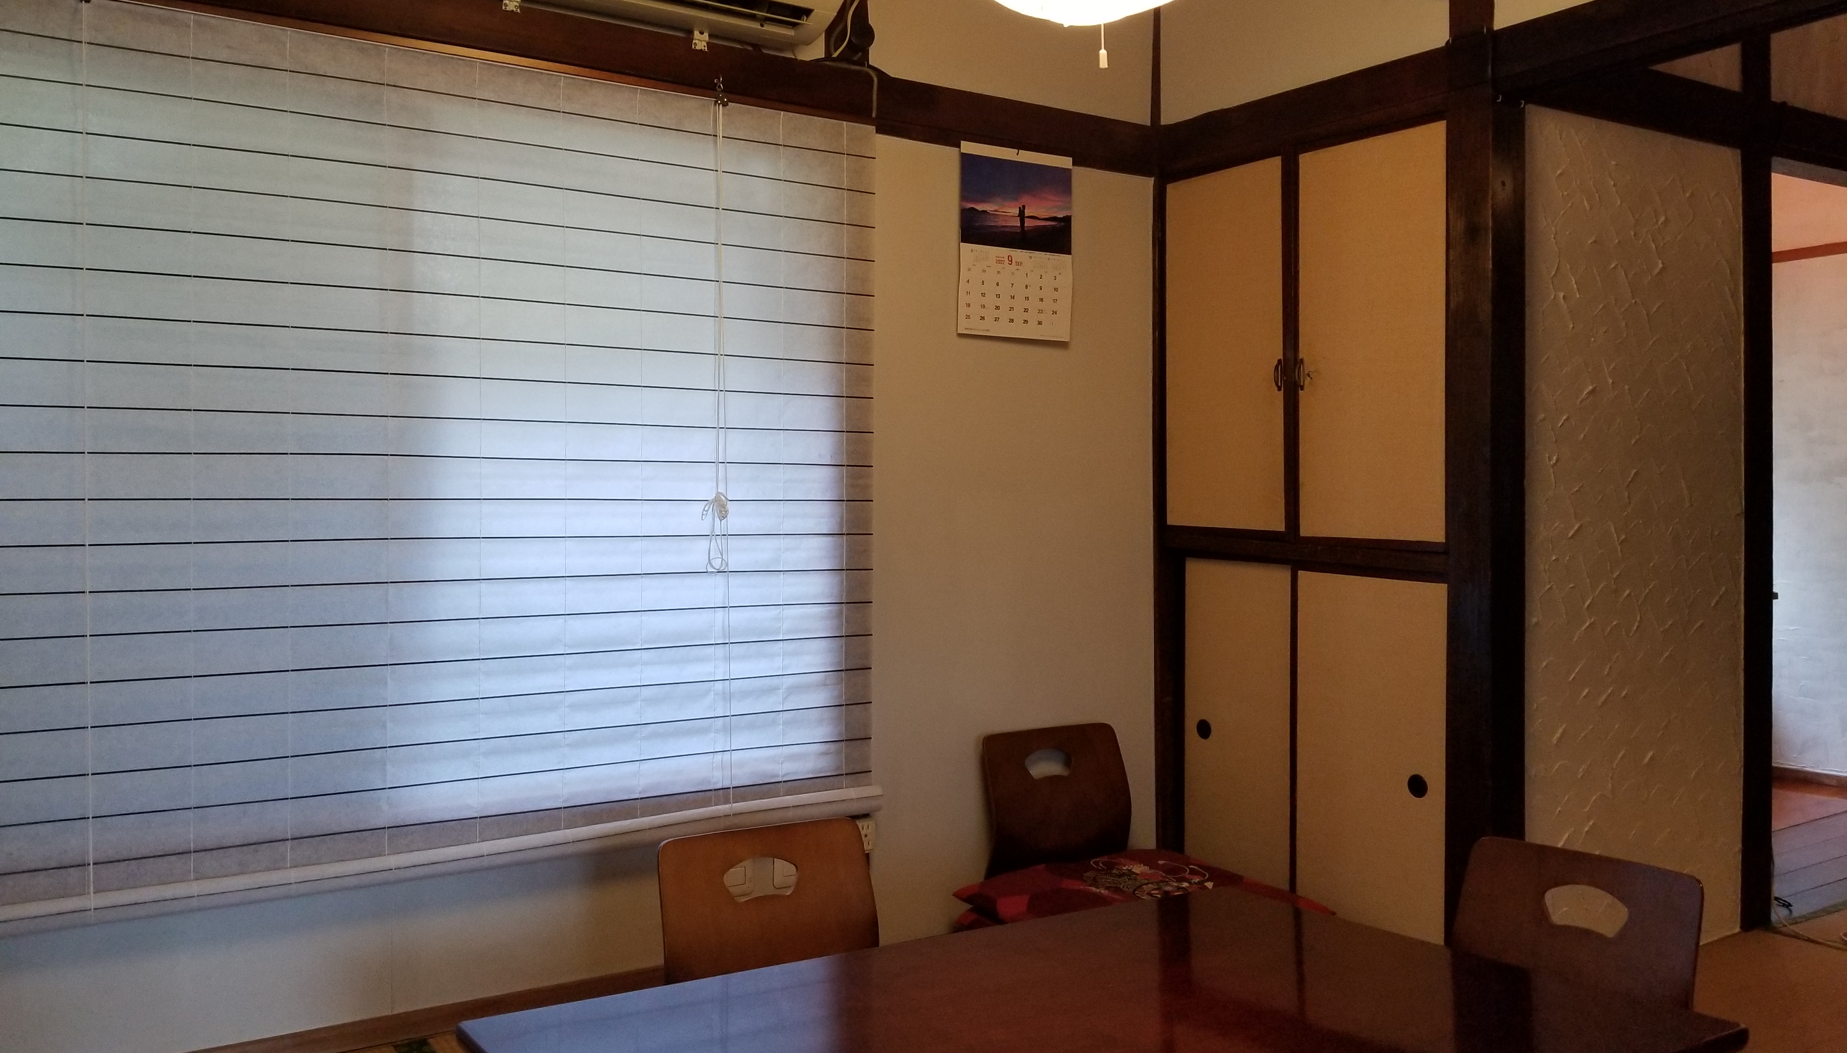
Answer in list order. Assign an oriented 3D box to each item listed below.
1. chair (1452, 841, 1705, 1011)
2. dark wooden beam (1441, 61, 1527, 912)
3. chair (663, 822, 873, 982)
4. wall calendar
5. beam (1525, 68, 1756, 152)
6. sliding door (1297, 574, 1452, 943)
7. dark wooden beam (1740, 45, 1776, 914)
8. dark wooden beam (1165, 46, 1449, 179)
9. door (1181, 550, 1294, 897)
[{"bbox_3d":[0.865,0.727,2.042,0.480,0.405,0.385,-1,1,-40],"label":"chair"},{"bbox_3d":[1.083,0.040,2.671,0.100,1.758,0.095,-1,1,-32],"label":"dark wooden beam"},{"bbox_3d":[-0.196,0.729,2.194,0.385,0.410,0.480,-1,1,-19],"label":"chair"},{"bbox_3d":[0.213,-0.644,3.158,0.306,0.425,0.015,-1,1,-31],"label":"wall calendar"},{"bbox_3d":[1.477,-0.886,2.894,0.773,0.127,0.090,-1,1,-31],"label":"beam"},{"bbox_3d":[0.925,0.505,2.866,0.030,0.824,0.403,-1,1,-32],"label":"sliding door"},{"bbox_3d":[1.845,-0.089,3.129,0.110,1.993,0.100,-1,1,-31],"label":"dark wooden beam"},{"bbox_3d":[0.812,-0.874,3.039,0.080,0.151,0.834,-1,1,-32],"label":"dark wooden beam"},{"bbox_3d":[0.740,0.497,3.206,0.030,0.832,0.374,-1,1,-32],"label":"door"}]

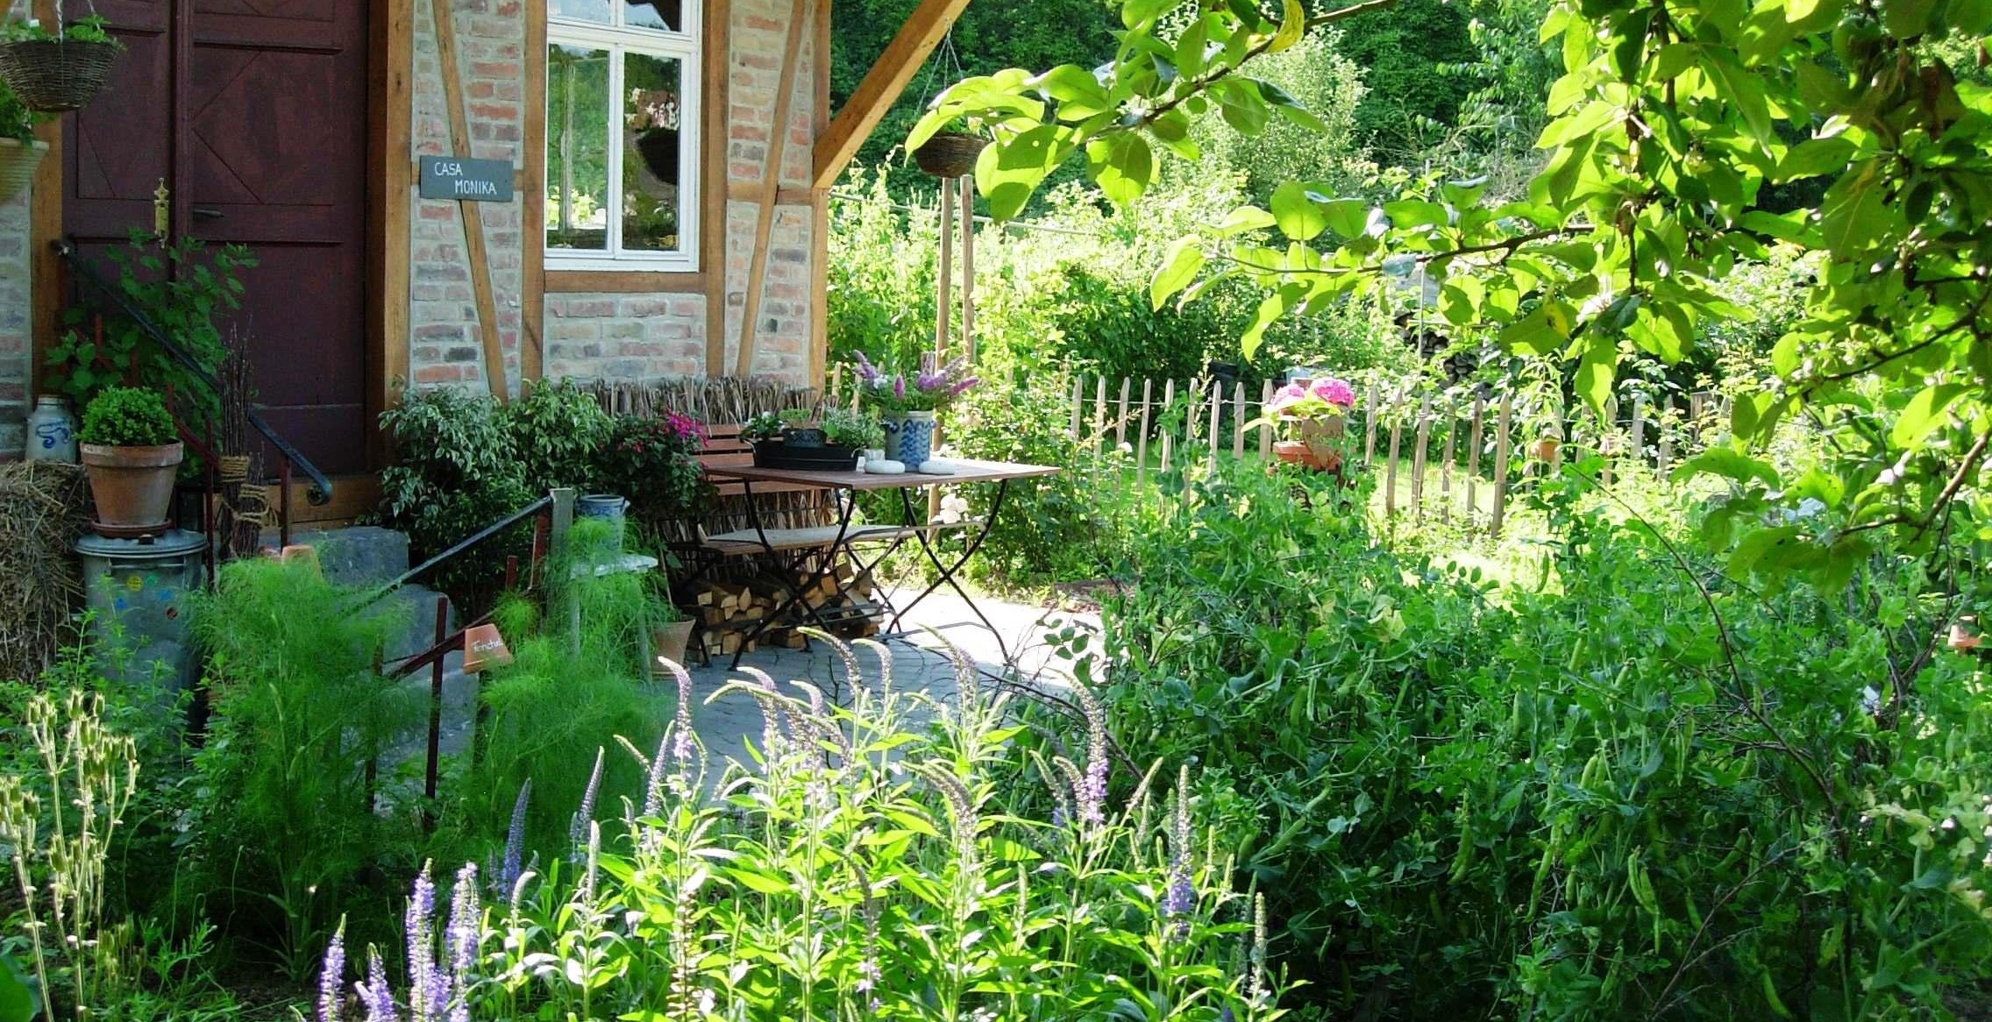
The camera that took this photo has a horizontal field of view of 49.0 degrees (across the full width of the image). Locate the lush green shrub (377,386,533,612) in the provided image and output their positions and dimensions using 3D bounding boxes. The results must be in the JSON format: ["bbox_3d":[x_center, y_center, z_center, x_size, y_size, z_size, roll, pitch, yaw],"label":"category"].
[{"bbox_3d":[-1.885,-0.024,7.600,0.530,0.840,0.500,0,6,-14],"label":"lush green shrub"}]

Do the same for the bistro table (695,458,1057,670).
[{"bbox_3d":[-0.425,0.212,8.189,0.760,0.735,1.150,6,7,39],"label":"bistro table"}]

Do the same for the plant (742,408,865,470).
[{"bbox_3d":[-0.708,-0.272,8.145,0.430,0.215,0.290,1,6,-5],"label":"plant"}]

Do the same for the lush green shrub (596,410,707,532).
[{"bbox_3d":[-1.248,-0.138,7.900,0.400,0.440,0.400,1,6,-9],"label":"lush green shrub"}]

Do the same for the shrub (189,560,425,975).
[{"bbox_3d":[-1.452,0.532,4.600,0.470,0.860,0.460,0,6,-18],"label":"shrub"}]

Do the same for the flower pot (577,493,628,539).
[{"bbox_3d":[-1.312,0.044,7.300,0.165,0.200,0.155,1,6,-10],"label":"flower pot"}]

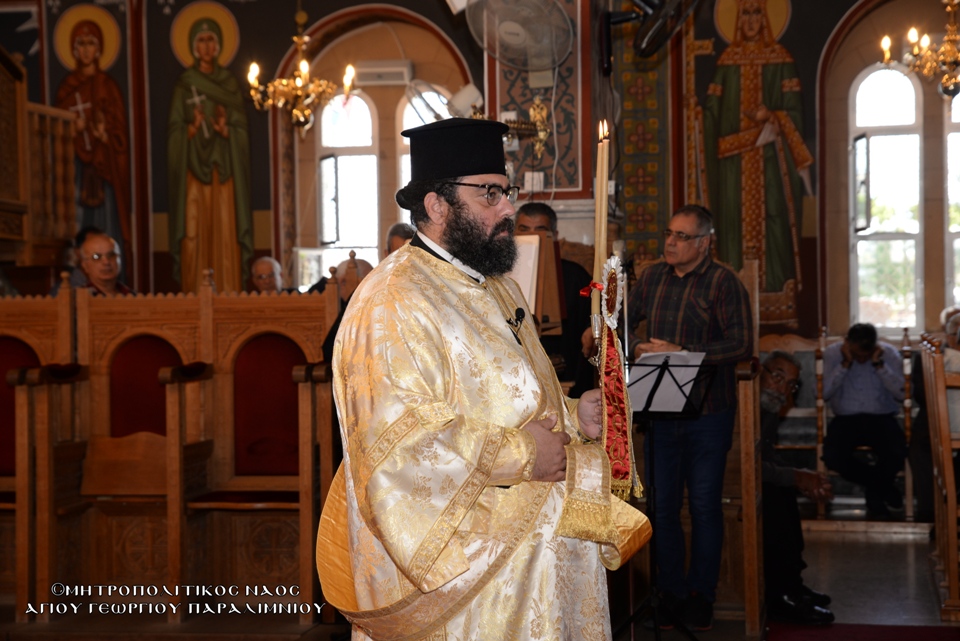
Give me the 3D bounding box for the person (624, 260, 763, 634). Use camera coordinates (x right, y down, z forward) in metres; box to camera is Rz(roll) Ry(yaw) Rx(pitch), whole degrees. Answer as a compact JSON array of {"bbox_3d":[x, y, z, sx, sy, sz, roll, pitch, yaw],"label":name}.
[{"bbox_3d":[0.850,0.395,7.650,0.540,1.730,0.400,1,3,37],"label":"person"}]

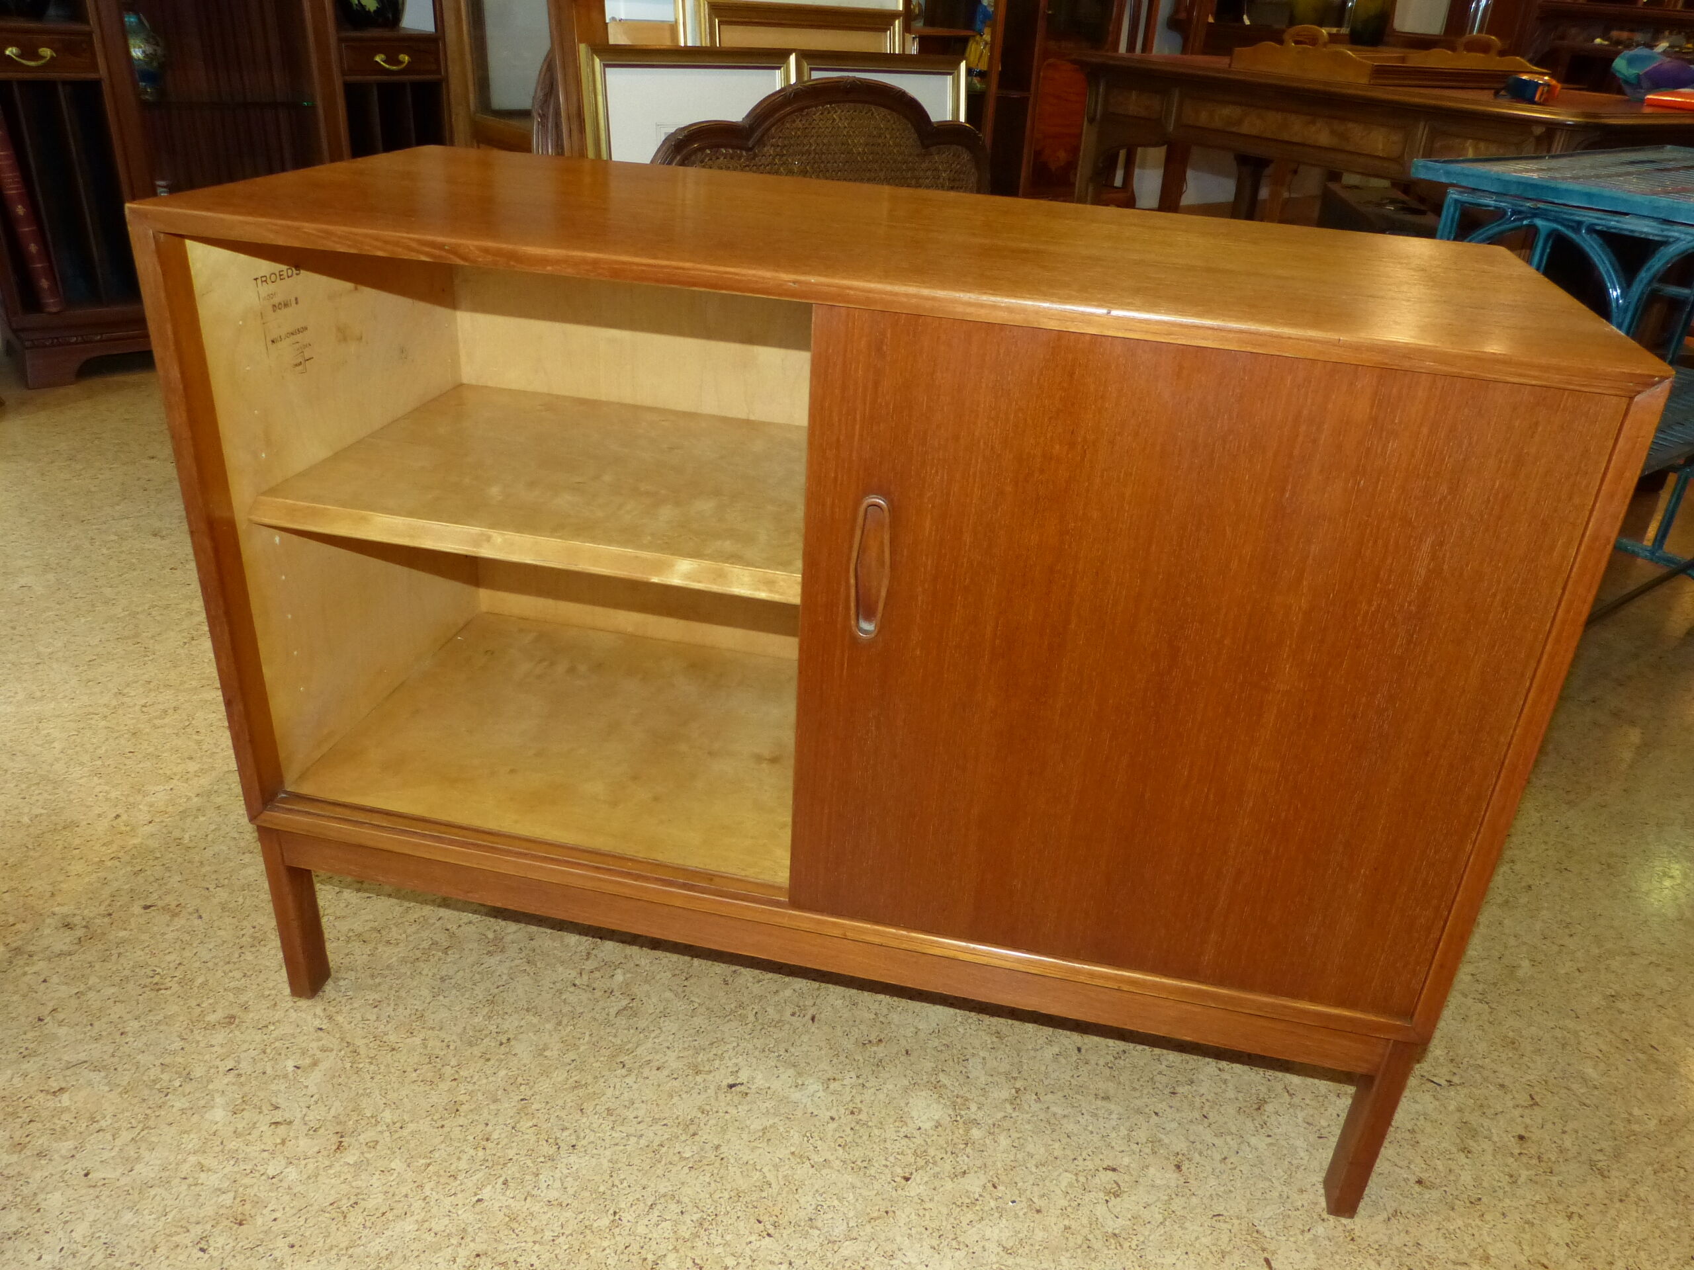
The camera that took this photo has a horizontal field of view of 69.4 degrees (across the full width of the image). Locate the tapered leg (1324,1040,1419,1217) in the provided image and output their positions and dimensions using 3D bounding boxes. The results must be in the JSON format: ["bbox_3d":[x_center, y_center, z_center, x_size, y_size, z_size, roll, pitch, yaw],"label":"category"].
[{"bbox_3d":[0.468,0.434,1.099,0.022,0.219,0.037,9,28,9],"label":"tapered leg"}]

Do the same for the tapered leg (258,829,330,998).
[{"bbox_3d":[-0.566,0.279,1.261,0.024,0.218,0.037,9,28,9],"label":"tapered leg"}]

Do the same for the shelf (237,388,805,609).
[{"bbox_3d":[-0.242,-0.160,1.230,0.520,0.021,0.398,9,28,9],"label":"shelf"}]

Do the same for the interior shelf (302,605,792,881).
[{"bbox_3d":[-0.262,0.112,1.358,0.520,0.022,0.421,9,28,9],"label":"interior shelf"}]

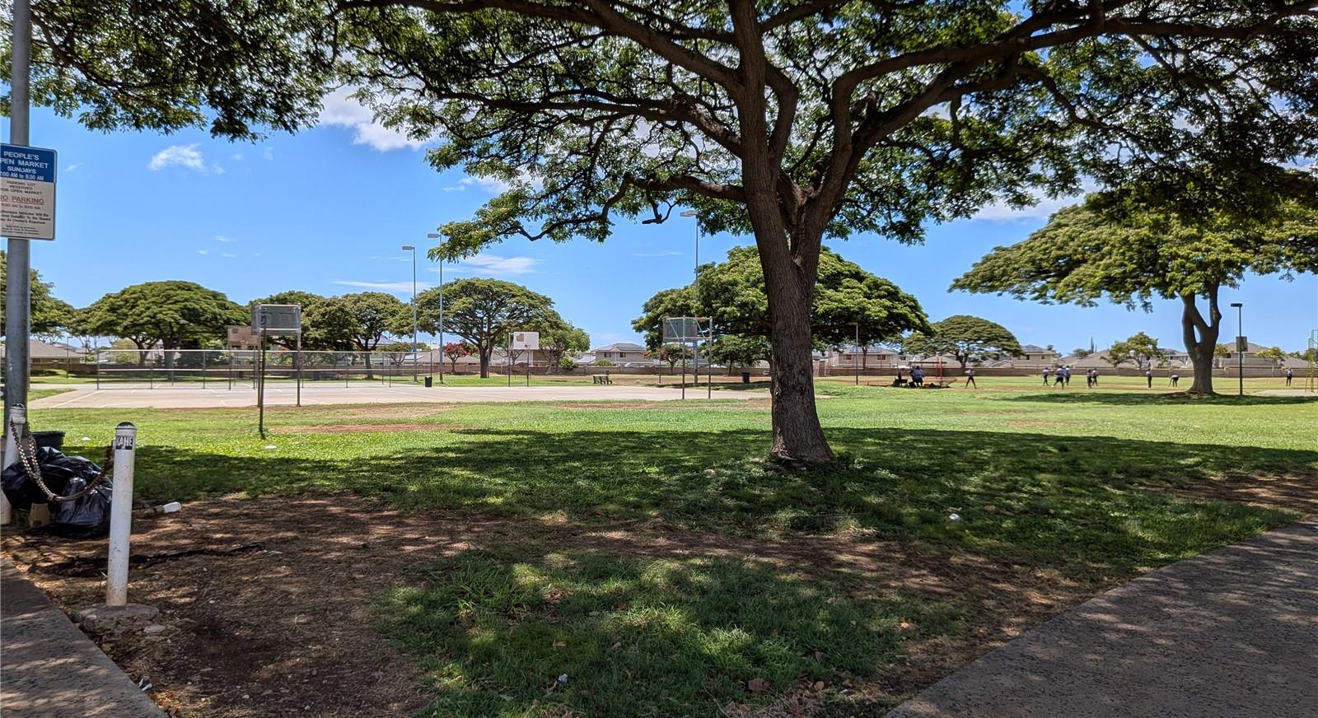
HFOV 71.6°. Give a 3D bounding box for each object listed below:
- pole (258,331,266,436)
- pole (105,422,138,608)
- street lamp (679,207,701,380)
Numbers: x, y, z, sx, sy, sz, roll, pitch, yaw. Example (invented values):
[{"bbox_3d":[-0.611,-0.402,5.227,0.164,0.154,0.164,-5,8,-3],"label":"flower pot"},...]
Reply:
[{"bbox_3d":[-8.440,0.510,19.500,0.070,2.340,0.070,2,0,0],"label":"pole"},{"bbox_3d":[-3.410,0.985,5.780,0.120,1.170,0.120,3,0,0],"label":"pole"},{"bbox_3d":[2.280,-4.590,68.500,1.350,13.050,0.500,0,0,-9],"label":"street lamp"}]

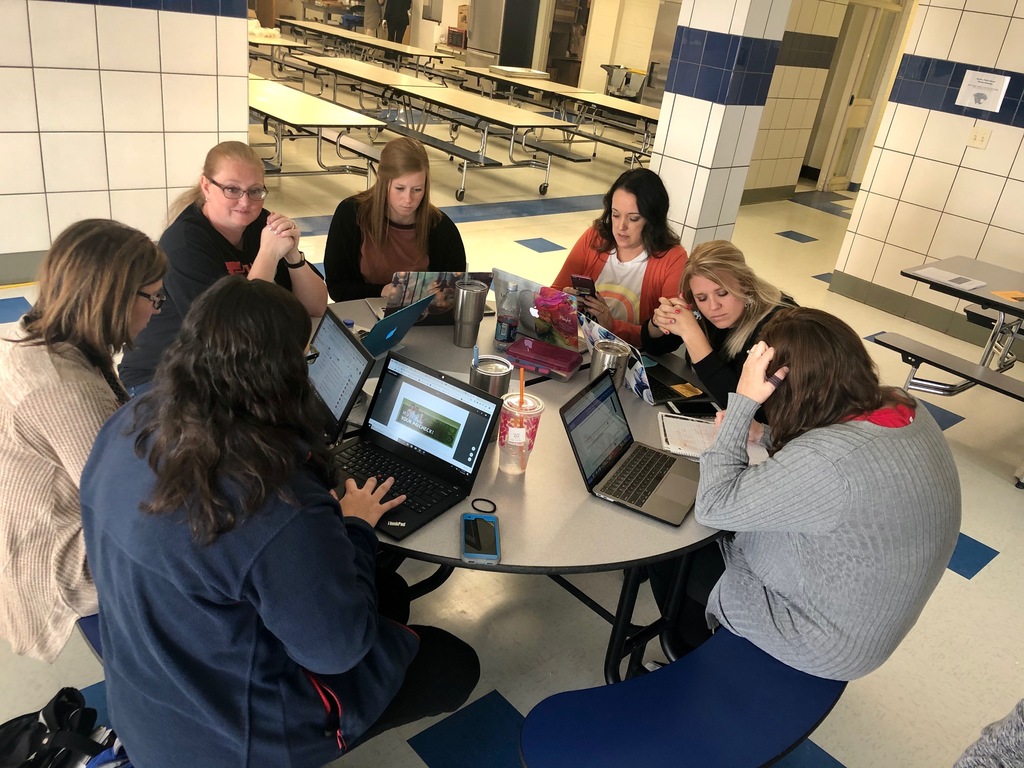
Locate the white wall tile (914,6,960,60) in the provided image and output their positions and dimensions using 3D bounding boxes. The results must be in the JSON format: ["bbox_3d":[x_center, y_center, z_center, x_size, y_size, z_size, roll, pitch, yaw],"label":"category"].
[{"bbox_3d":[2.817,-2.310,5.465,0.012,0.296,0.223,-15,34,-40],"label":"white wall tile"}]

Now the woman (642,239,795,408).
[{"bbox_3d":[0.620,0.114,2.636,0.700,1.190,0.500,-12,32,-37],"label":"woman"}]

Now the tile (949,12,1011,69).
[{"bbox_3d":[3.005,-2.211,5.317,0.012,0.305,0.305,-15,34,-40],"label":"tile"}]

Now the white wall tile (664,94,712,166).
[{"bbox_3d":[0.894,-1.289,4.199,0.012,0.302,0.226,-15,34,-40],"label":"white wall tile"}]

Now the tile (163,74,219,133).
[{"bbox_3d":[-1.765,-1.539,4.551,0.301,0.301,0.015,-14,34,-39],"label":"tile"}]

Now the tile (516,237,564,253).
[{"bbox_3d":[0.228,-1.080,6.476,0.304,0.008,0.304,-15,34,-40],"label":"tile"}]

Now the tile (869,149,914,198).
[{"bbox_3d":[2.660,-1.465,5.792,0.015,0.301,0.221,-15,34,-40],"label":"tile"}]

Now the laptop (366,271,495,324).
[{"bbox_3d":[-0.269,-0.307,2.642,0.321,0.216,0.310,-3,28,-23],"label":"laptop"}]

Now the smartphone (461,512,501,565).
[{"bbox_3d":[-0.065,0.319,1.704,0.078,0.014,0.152,6,26,-6],"label":"smartphone"}]

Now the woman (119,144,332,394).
[{"bbox_3d":[-0.939,-0.146,2.709,0.740,1.240,0.550,20,28,23],"label":"woman"}]

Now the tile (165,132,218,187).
[{"bbox_3d":[-1.806,-1.267,4.683,0.301,0.301,0.015,-14,34,-39],"label":"tile"}]

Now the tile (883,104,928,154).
[{"bbox_3d":[2.700,-1.737,5.661,0.015,0.301,0.221,-15,34,-40],"label":"tile"}]

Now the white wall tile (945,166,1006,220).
[{"bbox_3d":[3.071,-1.248,5.494,0.012,0.302,0.304,-15,34,-40],"label":"white wall tile"}]

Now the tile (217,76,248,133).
[{"bbox_3d":[-1.610,-1.611,4.783,0.180,0.305,0.012,-14,34,-39],"label":"tile"}]

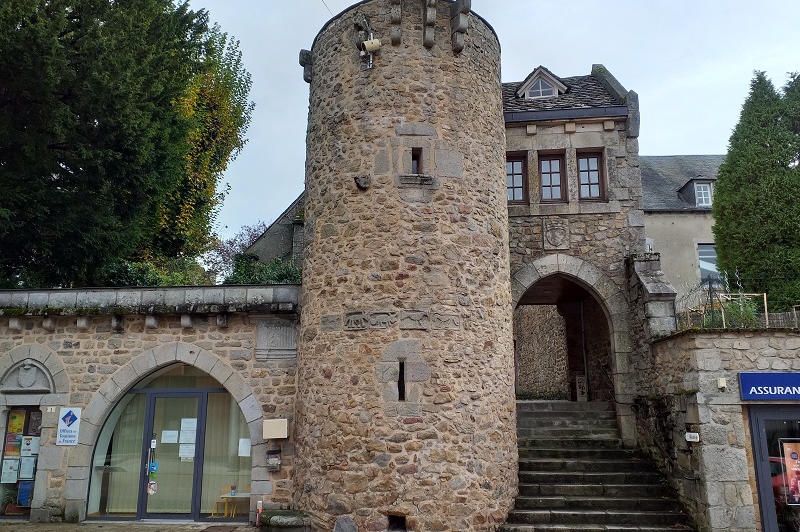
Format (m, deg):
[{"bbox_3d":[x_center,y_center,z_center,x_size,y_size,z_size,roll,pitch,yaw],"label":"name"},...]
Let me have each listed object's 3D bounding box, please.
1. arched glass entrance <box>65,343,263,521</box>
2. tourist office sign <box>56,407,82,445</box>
[{"bbox_3d":[-4.056,2.934,11.197,3.547,3.055,0.400,-2,-13,6],"label":"arched glass entrance"},{"bbox_3d":[-5.950,2.880,11.193,0.410,0.657,0.030,-2,-13,6],"label":"tourist office sign"}]

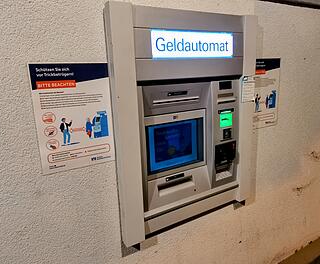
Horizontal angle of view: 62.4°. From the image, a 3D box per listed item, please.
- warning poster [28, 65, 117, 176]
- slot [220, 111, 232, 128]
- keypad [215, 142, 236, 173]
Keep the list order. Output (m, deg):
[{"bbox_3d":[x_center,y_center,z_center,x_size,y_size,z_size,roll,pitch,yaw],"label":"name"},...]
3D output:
[{"bbox_3d":[-0.328,-0.056,1.046,0.297,0.420,0.008,-10,15,-30],"label":"warning poster"},{"bbox_3d":[0.362,-0.066,1.440,0.080,0.085,0.030,-10,15,-30],"label":"slot"},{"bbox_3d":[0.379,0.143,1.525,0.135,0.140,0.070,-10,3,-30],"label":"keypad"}]

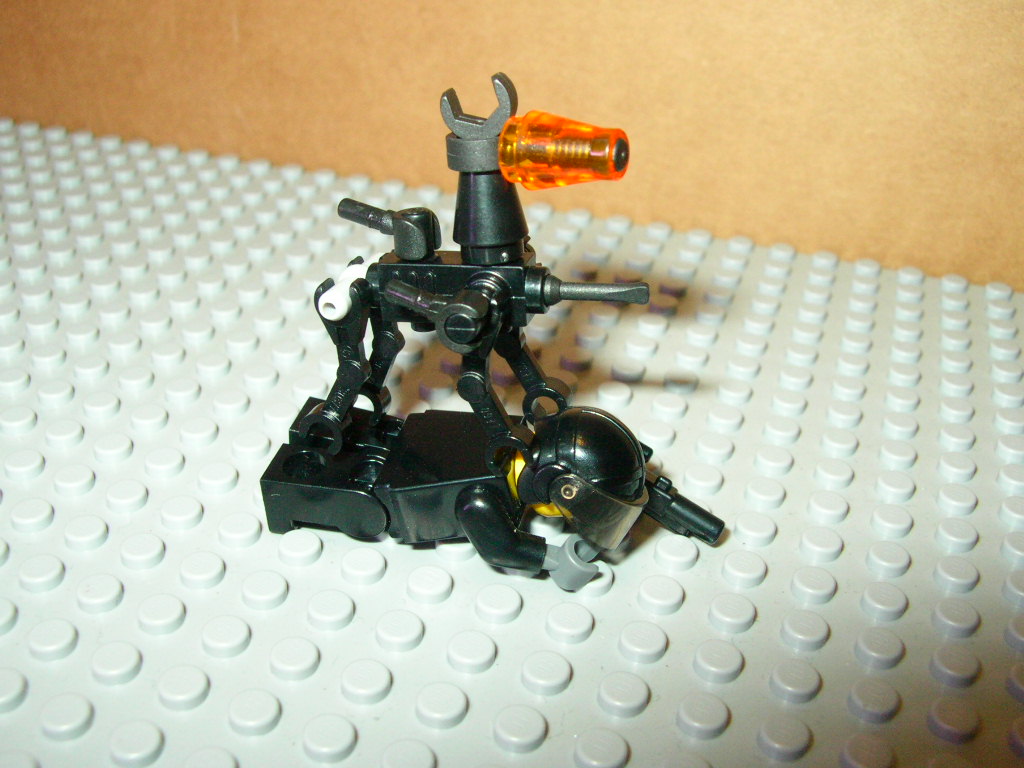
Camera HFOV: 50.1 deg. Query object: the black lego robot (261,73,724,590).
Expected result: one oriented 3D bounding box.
[{"bbox_3d":[-0.001,-0.006,0.118,0.053,0.052,0.028,3,30,-1],"label":"black lego robot"}]

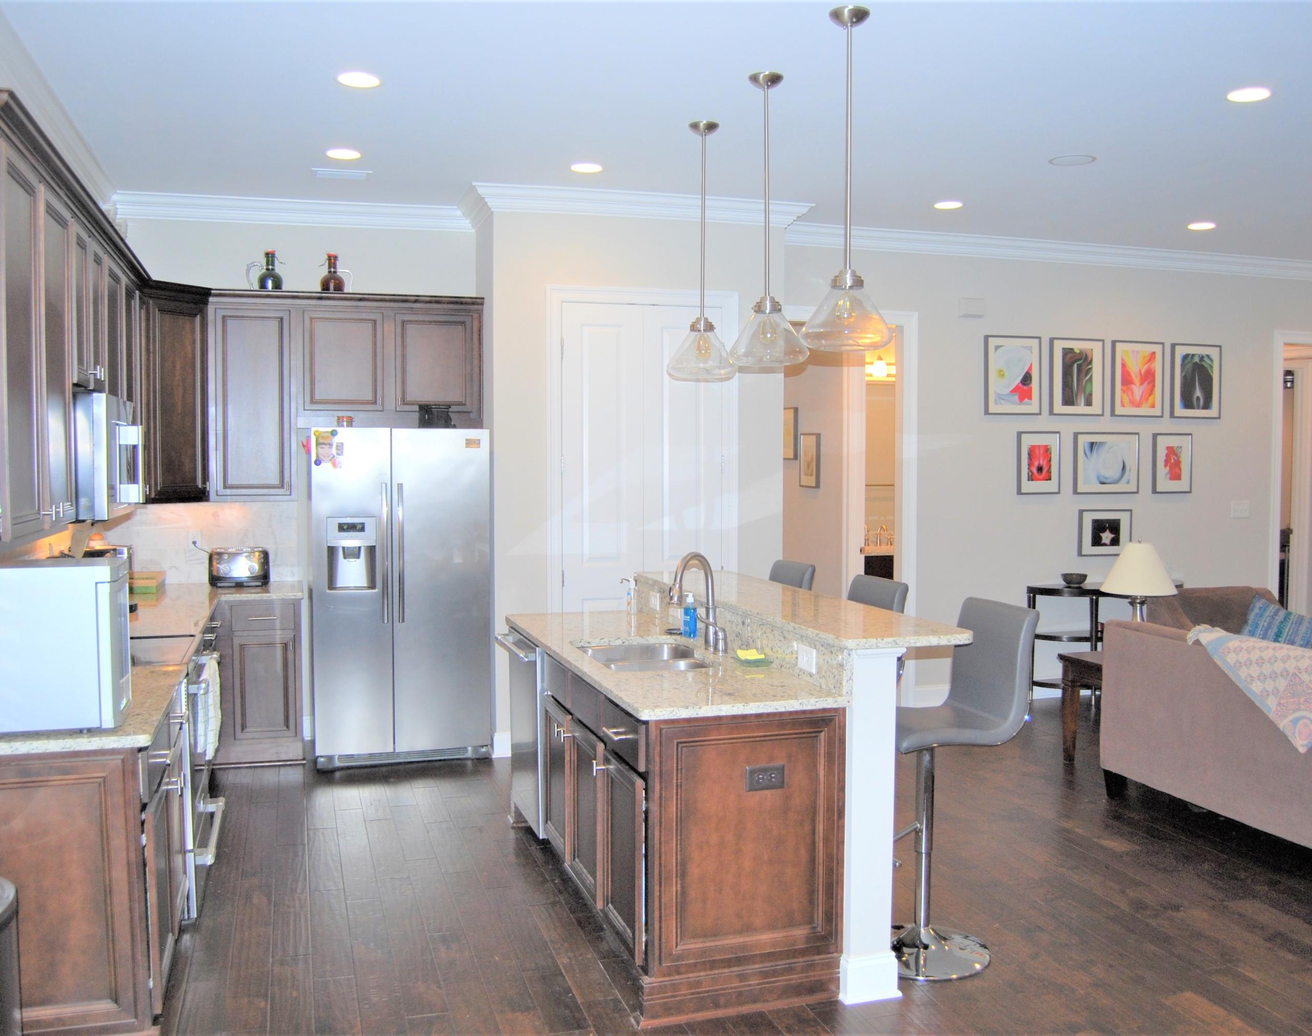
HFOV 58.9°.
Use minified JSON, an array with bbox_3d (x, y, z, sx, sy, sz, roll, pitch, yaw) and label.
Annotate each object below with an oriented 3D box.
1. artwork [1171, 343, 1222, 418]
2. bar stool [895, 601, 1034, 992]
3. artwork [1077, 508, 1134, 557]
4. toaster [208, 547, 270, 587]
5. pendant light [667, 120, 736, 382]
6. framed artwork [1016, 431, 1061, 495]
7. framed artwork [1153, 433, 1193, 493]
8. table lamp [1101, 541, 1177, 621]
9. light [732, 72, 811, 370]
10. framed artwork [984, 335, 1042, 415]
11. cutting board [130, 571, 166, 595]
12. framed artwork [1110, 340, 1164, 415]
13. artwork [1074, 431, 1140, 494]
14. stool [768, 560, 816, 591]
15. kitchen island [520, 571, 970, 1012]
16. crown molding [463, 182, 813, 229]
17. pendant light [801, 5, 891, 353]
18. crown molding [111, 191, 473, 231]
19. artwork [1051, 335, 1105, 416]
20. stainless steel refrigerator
[{"bbox_3d":[3.719,-0.935,7.994,0.430,0.512,0.028,-1,3,-17],"label":"artwork"},{"bbox_3d":[0.877,0.845,3.725,0.500,1.125,0.430,-1,2,-17],"label":"bar stool"},{"bbox_3d":[3.079,0.102,7.956,0.421,0.328,0.032,-1,3,-18],"label":"artwork"},{"bbox_3d":[-2.244,0.265,6.259,0.300,0.205,0.260,0,3,-11],"label":"toaster"},{"bbox_3d":[0.204,-1.147,5.036,0.300,1.088,0.300,0,3,0],"label":"pendant light"},{"bbox_3d":[2.577,-0.362,7.789,0.325,0.425,0.030,-1,2,-17],"label":"framed artwork"},{"bbox_3d":[3.605,-0.377,8.102,0.318,0.416,0.032,-1,3,-18],"label":"framed artwork"},{"bbox_3d":[2.519,0.424,6.062,0.380,0.645,0.380,-1,3,-18],"label":"table lamp"},{"bbox_3d":[0.427,-1.130,4.434,0.305,1.085,0.305,0,2,0],"label":"light"},{"bbox_3d":[2.361,-0.938,7.672,0.424,0.524,0.032,-1,3,-18],"label":"framed artwork"},{"bbox_3d":[-2.782,0.353,6.225,0.250,0.065,0.430,-1,2,-17],"label":"cutting board"},{"bbox_3d":[3.253,-0.931,7.841,0.429,0.513,0.028,-1,3,-17],"label":"framed artwork"},{"bbox_3d":[3.079,-0.372,7.932,0.521,0.425,0.032,-1,3,-18],"label":"artwork"},{"bbox_3d":[0.427,0.773,5.192,0.470,1.137,0.390,-1,3,-22],"label":"stool"},{"bbox_3d":[0.138,0.839,4.289,1.029,1.095,2.090,-1,3,-17],"label":"kitchen island"},{"bbox_3d":[-0.045,-1.677,6.265,1.920,0.117,0.140,-1,3,-17],"label":"crown molding"},{"bbox_3d":[0.627,-1.104,3.808,0.302,1.085,0.302,0,2,0],"label":"pendant light"},{"bbox_3d":[-2.021,-1.705,6.484,2.010,0.130,0.110,-1,3,-15],"label":"crown molding"},{"bbox_3d":[2.788,-0.929,7.689,0.432,0.510,0.028,-1,3,-17],"label":"artwork"},{"bbox_3d":[-1.400,0.402,6.332,0.912,1.762,0.730,-1,3,-17],"label":"stainless steel refrigerator"}]

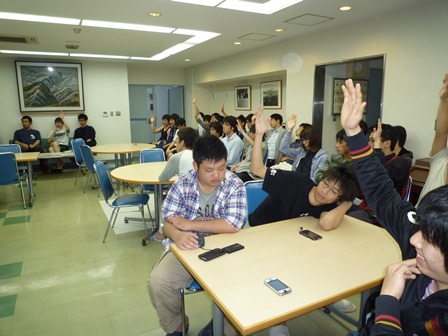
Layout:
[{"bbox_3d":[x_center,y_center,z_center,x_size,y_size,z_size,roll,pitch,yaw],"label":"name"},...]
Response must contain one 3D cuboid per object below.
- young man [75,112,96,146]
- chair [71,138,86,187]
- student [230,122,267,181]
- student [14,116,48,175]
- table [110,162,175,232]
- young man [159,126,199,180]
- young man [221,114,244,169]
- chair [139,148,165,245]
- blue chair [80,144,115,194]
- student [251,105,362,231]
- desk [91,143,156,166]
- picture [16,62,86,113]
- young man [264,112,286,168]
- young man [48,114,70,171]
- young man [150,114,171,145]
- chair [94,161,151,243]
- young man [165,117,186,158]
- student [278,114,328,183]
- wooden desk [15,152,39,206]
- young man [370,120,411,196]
[{"bbox_3d":[-3.208,-0.617,7.560,0.540,1.260,0.820,-6,12,-28],"label":"young man"},{"bbox_3d":[-2.444,-0.104,5.986,0.550,0.820,0.460,1,11,9],"label":"chair"},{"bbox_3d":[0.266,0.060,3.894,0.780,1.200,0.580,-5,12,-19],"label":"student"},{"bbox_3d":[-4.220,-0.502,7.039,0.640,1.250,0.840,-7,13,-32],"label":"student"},{"bbox_3d":[-0.693,0.367,3.775,1.220,0.700,1.220,-6,12,-28],"label":"table"},{"bbox_3d":[-0.427,0.190,3.293,0.750,1.200,0.550,2,12,13],"label":"young man"},{"bbox_3d":[-0.066,-0.100,4.571,0.780,1.260,0.520,-5,12,-20],"label":"young man"},{"bbox_3d":[-0.919,0.198,4.347,0.460,0.820,0.560,-4,11,-17],"label":"chair"},{"bbox_3d":[-2.021,0.012,5.361,0.460,0.820,0.550,7,13,34],"label":"blue chair"},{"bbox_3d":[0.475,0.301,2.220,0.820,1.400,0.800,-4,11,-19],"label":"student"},{"bbox_3d":[-1.753,-0.013,5.673,1.200,0.710,1.200,-7,13,-27],"label":"desk"},{"bbox_3d":[-3.958,-1.852,7.446,1.400,1.110,0.050,-6,12,-28],"label":"picture"},{"bbox_3d":[0.671,-0.243,5.238,0.780,1.260,0.540,-8,13,-33],"label":"young man"},{"bbox_3d":[-3.695,-0.598,7.301,0.500,1.330,0.840,-6,12,-28],"label":"young man"},{"bbox_3d":[-1.246,-0.475,6.605,0.800,1.240,0.580,-11,15,-41],"label":"young man"},{"bbox_3d":[-1.074,0.342,3.574,0.560,0.810,0.480,-2,11,-6],"label":"chair"},{"bbox_3d":[-1.001,-0.448,6.754,0.740,1.200,0.500,-7,13,-32],"label":"young man"},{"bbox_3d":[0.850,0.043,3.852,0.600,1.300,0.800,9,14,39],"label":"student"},{"bbox_3d":[-3.250,0.228,4.571,1.200,0.710,0.760,-7,13,-27],"label":"wooden desk"},{"bbox_3d":[1.351,0.171,3.127,0.750,1.250,0.580,4,12,21],"label":"young man"}]

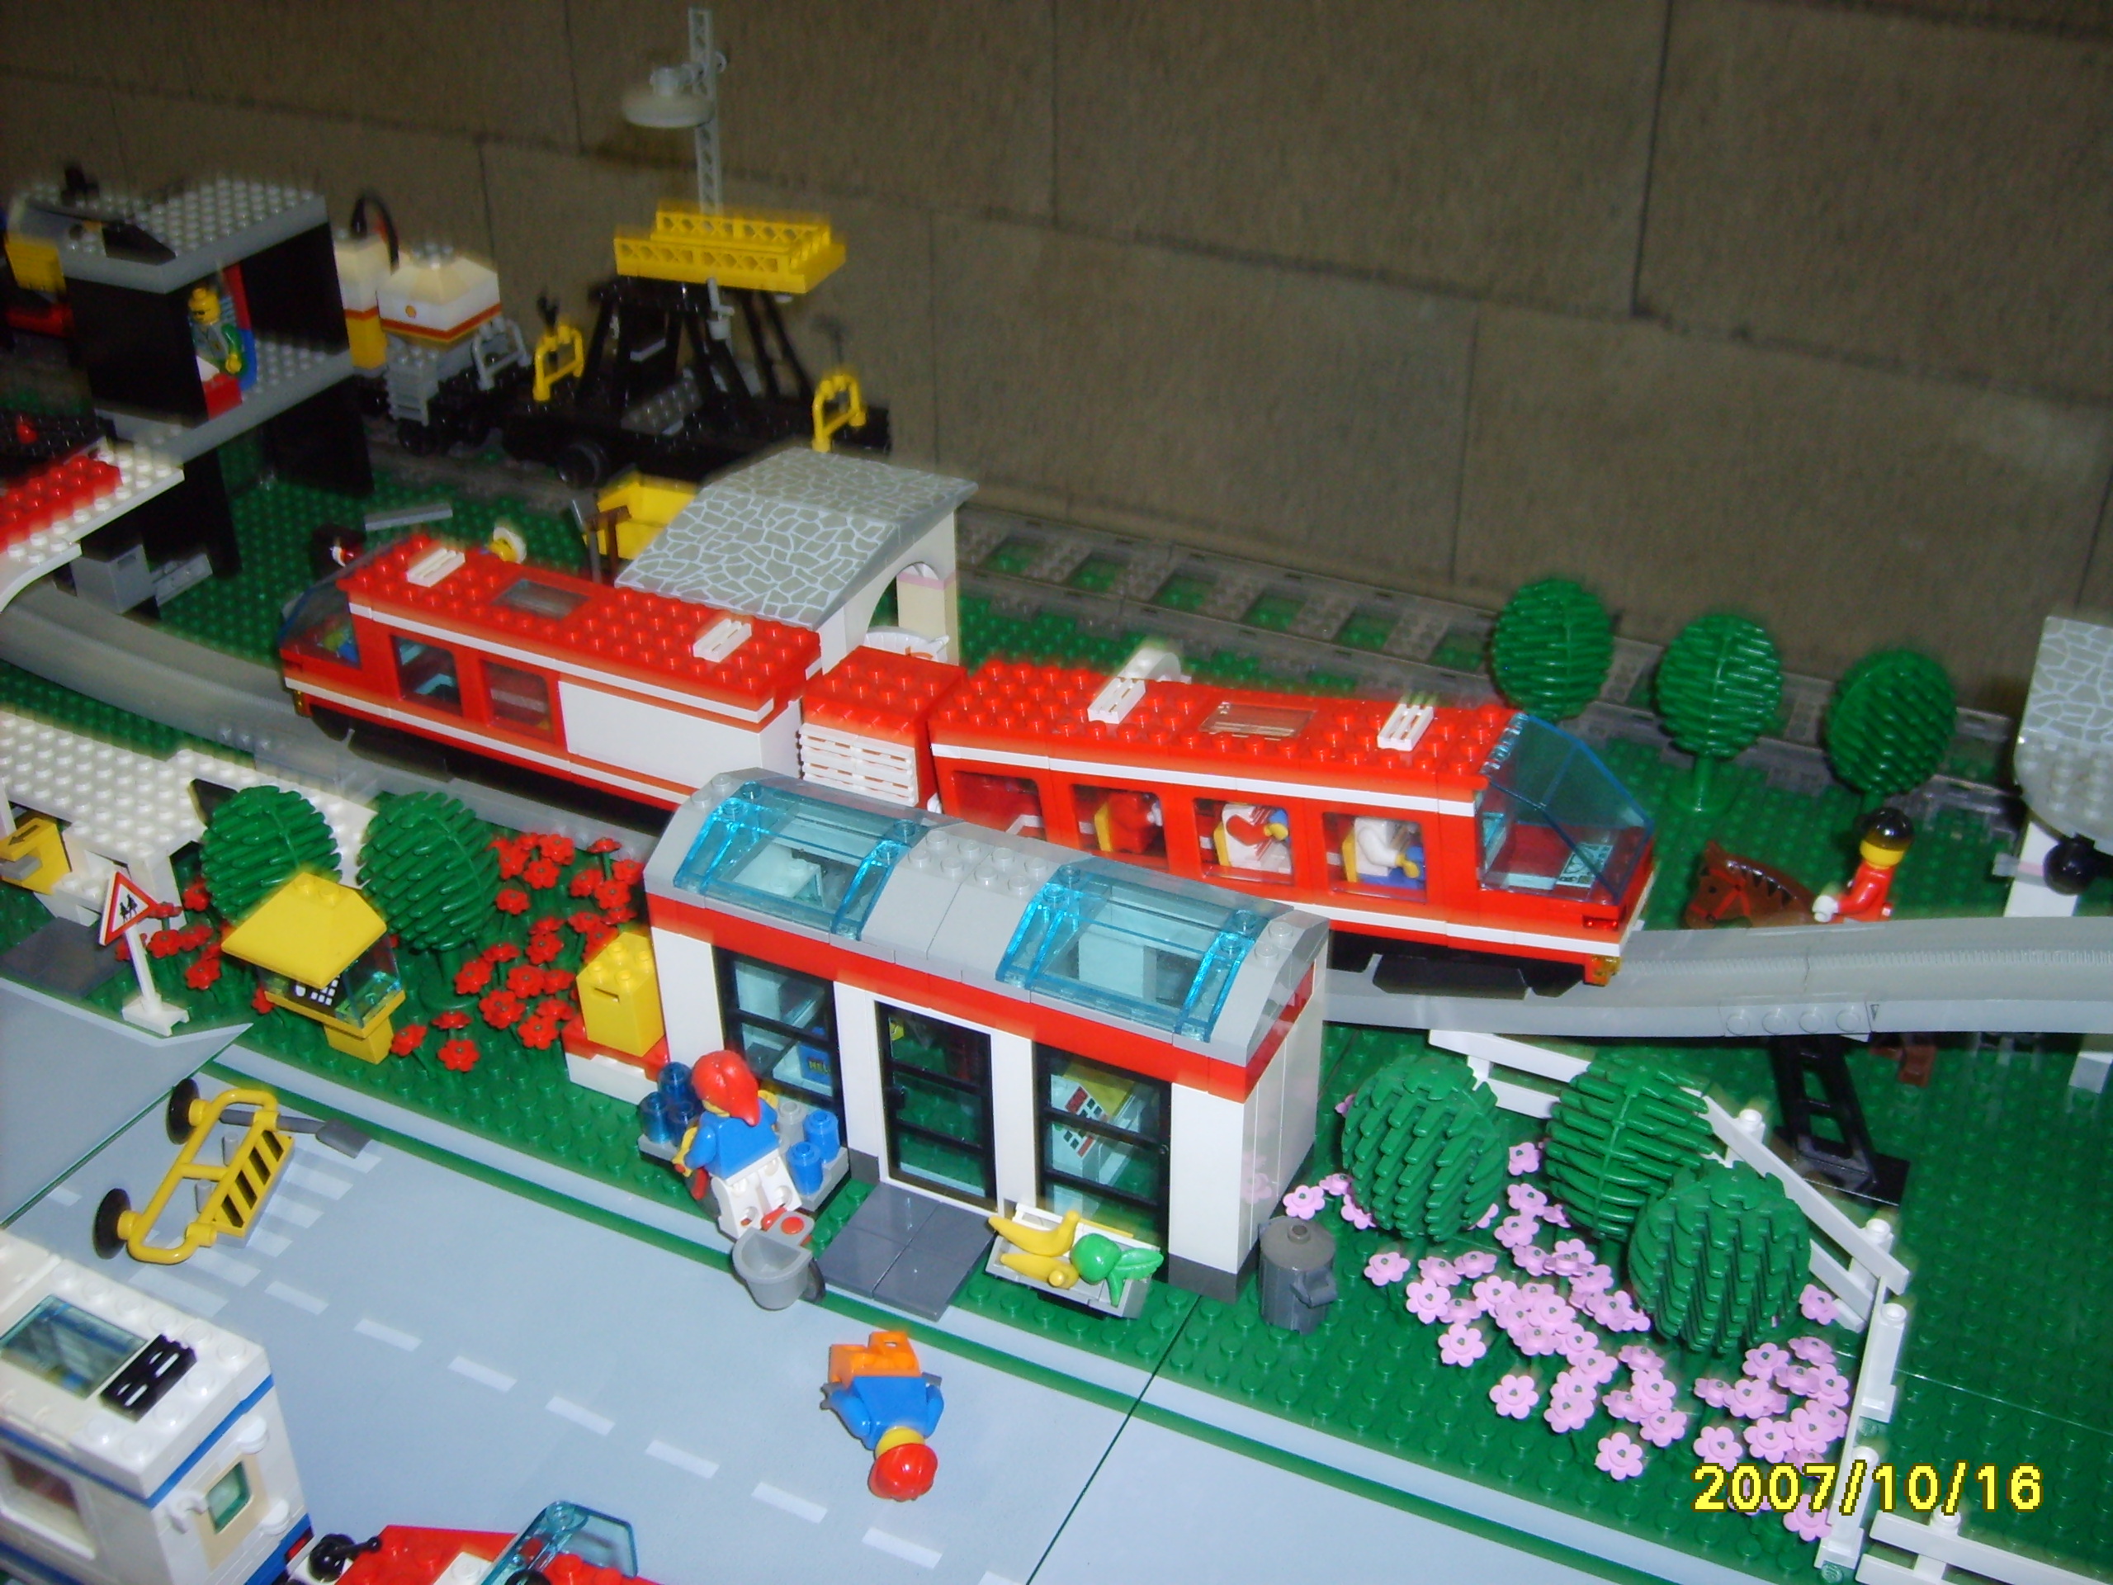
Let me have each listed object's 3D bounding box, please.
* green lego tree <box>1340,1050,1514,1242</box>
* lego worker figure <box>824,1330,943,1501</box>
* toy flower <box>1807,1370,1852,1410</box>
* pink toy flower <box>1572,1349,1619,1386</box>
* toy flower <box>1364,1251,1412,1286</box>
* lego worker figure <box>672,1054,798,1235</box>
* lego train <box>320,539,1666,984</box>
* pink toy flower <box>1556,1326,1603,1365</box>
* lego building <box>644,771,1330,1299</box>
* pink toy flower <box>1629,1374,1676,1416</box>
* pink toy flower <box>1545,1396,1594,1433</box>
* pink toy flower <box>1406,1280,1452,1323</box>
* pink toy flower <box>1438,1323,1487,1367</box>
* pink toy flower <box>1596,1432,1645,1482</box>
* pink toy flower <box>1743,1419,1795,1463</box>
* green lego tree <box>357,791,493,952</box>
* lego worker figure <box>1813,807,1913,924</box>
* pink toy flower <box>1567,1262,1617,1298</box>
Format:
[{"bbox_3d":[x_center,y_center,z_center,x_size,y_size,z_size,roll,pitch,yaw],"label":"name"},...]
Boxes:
[{"bbox_3d":[0.078,0.083,0.456,0.035,0.062,0.035,14,35,21],"label":"green lego tree"},{"bbox_3d":[-0.035,0.124,0.438,0.024,0.015,0.040,-3,32,-4],"label":"lego worker figure"},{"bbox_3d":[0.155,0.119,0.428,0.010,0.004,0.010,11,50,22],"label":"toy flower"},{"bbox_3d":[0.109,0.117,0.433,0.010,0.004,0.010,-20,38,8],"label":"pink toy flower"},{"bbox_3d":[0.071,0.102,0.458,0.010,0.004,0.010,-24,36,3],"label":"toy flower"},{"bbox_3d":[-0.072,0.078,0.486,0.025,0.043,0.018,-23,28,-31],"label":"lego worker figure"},{"bbox_3d":[-0.044,-0.011,0.565,0.396,0.074,0.036,12,35,24],"label":"lego train"},{"bbox_3d":[0.106,0.112,0.434,0.010,0.005,0.010,9,59,15],"label":"pink toy flower"},{"bbox_3d":[-0.016,0.050,0.492,0.146,0.083,0.049,14,36,22],"label":"lego building"},{"bbox_3d":[0.118,0.119,0.423,0.010,0.005,0.010,11,59,18],"label":"pink toy flower"},{"bbox_3d":[0.103,0.126,0.431,0.010,0.004,0.009,0,32,35],"label":"pink toy flower"},{"bbox_3d":[0.079,0.108,0.452,0.010,0.004,0.009,0,53,0],"label":"pink toy flower"},{"bbox_3d":[0.083,0.112,0.435,0.010,0.005,0.010,7,58,12],"label":"pink toy flower"},{"bbox_3d":[0.112,0.132,0.424,0.010,0.004,0.009,0,61,7],"label":"pink toy flower"},{"bbox_3d":[0.143,0.130,0.430,0.010,0.004,0.009,0,51,14],"label":"pink toy flower"},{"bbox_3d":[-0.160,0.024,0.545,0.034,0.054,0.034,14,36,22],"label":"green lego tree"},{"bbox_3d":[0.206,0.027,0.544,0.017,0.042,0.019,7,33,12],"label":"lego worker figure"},{"bbox_3d":[0.115,0.104,0.458,0.010,0.004,0.009,0,39,26],"label":"pink toy flower"}]

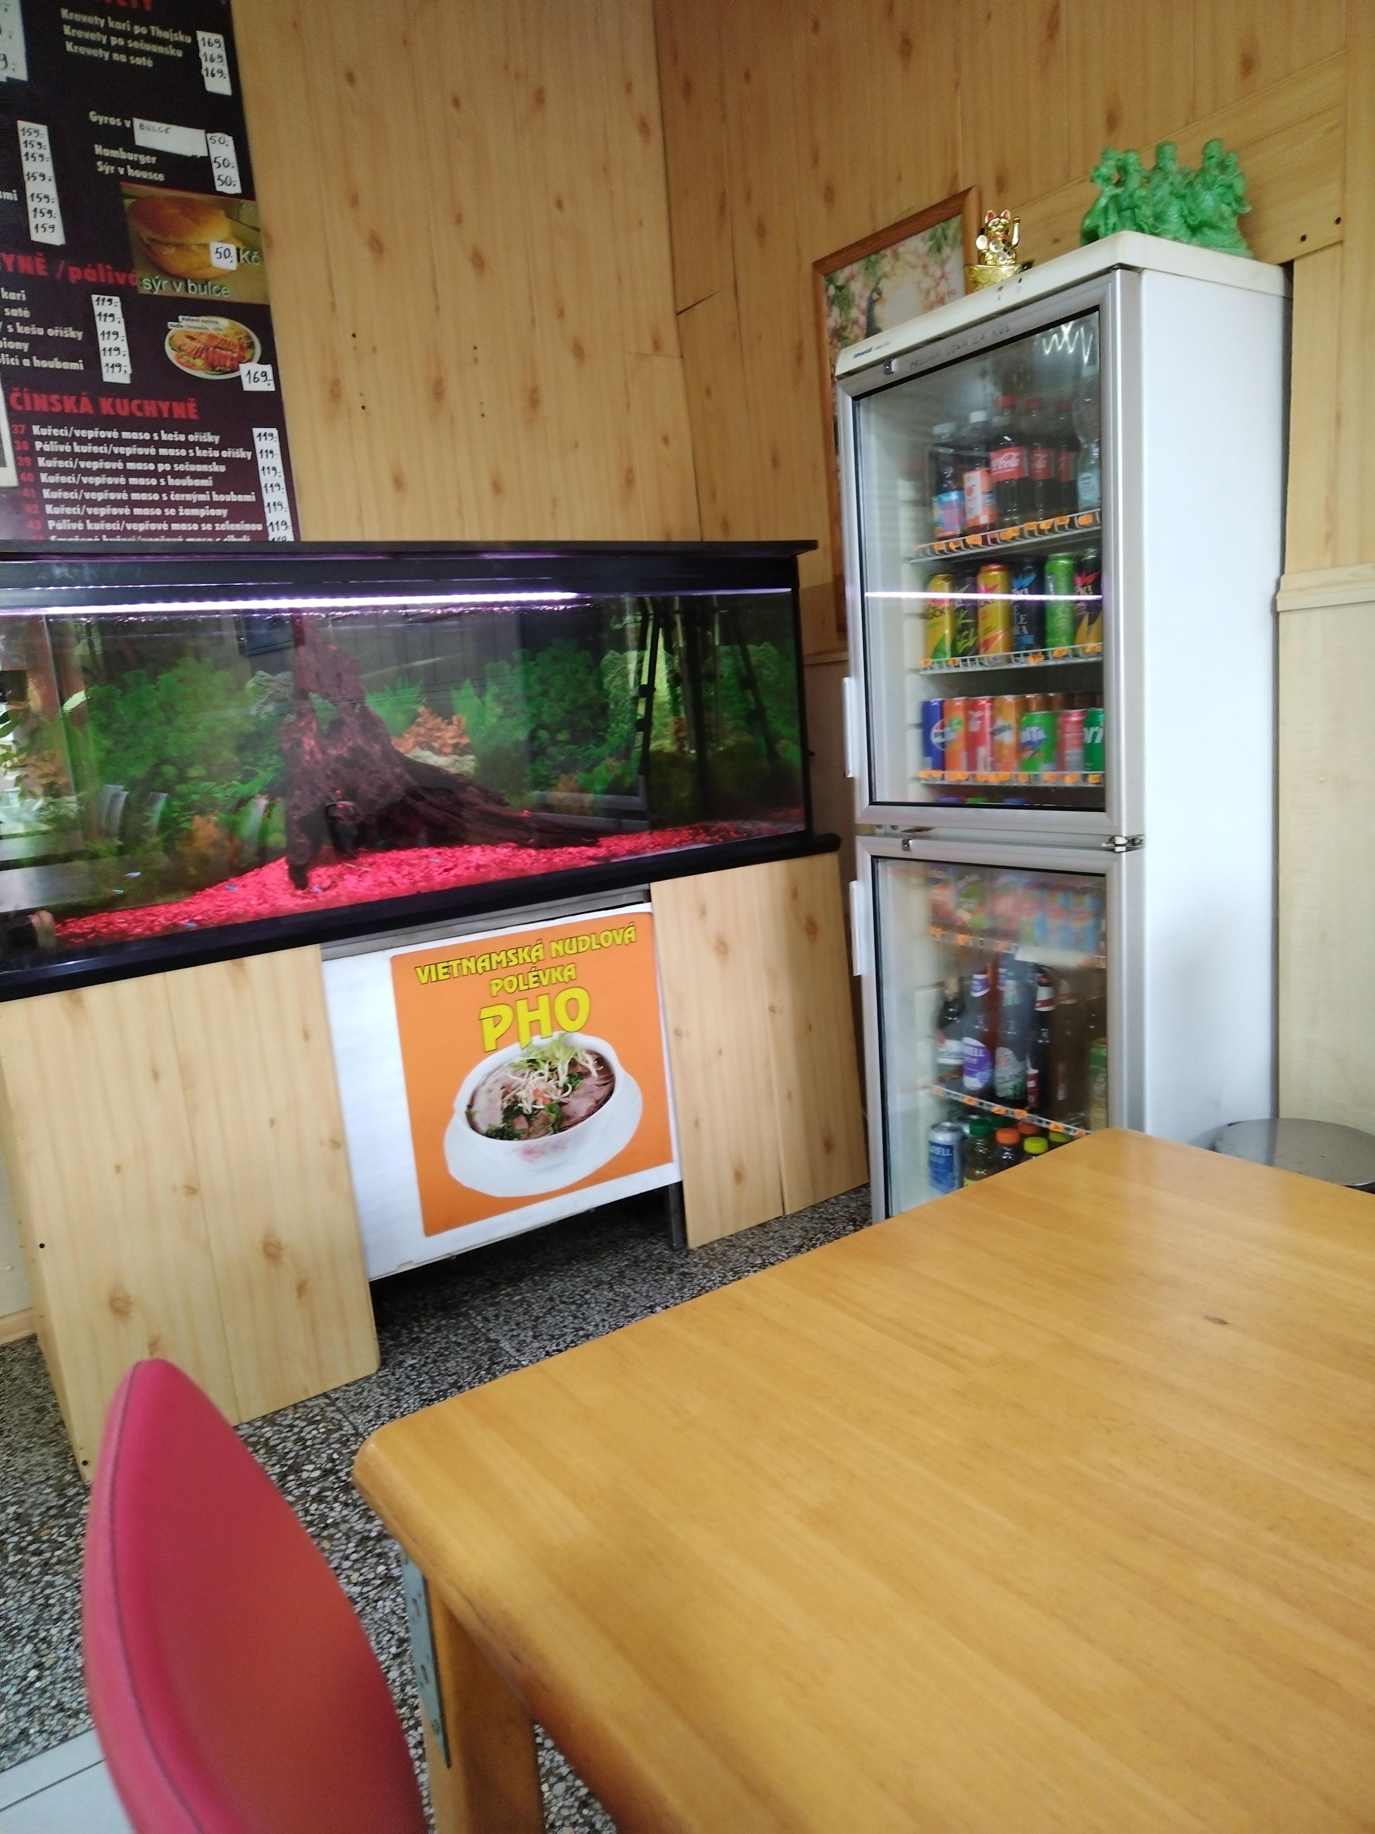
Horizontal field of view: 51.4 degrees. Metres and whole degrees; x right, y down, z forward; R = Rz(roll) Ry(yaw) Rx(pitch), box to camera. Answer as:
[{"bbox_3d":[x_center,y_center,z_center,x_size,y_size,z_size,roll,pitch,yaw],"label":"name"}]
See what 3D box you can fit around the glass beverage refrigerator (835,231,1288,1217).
[{"bbox_3d":[0.657,-0.133,2.448,0.410,1.735,0.630,-8,9,-30],"label":"glass beverage refrigerator"}]

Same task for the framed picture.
[{"bbox_3d":[0.458,-1.035,3.056,0.025,0.835,0.485,-11,10,-36],"label":"framed picture"}]

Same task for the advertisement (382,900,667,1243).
[{"bbox_3d":[-0.281,0.294,2.804,0.580,0.535,0.010,-11,10,-36],"label":"advertisement"}]

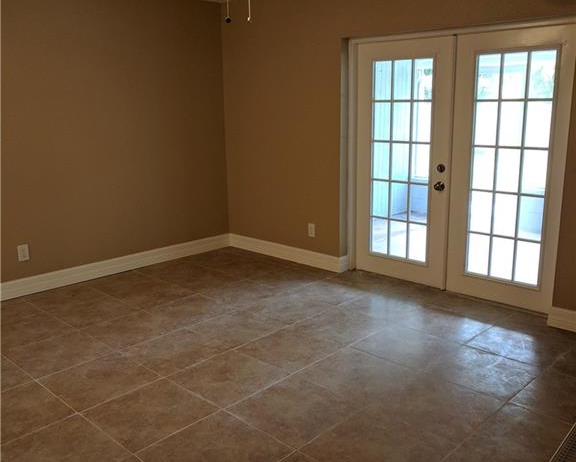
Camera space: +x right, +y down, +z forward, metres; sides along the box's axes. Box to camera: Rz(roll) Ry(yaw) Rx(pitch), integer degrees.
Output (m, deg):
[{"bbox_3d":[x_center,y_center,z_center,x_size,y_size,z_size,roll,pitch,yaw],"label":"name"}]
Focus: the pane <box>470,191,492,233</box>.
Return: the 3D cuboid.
[{"bbox_3d":[1.447,-0.135,4.309,0.163,0.308,0.020,11,17,43],"label":"pane"}]

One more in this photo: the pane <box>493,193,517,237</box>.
[{"bbox_3d":[1.579,-0.109,4.185,0.163,0.308,0.020,11,17,43],"label":"pane"}]

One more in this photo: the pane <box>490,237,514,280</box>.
[{"bbox_3d":[1.583,0.205,4.255,0.163,0.308,0.020,11,17,43],"label":"pane"}]

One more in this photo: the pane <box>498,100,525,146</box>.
[{"bbox_3d":[1.569,-0.747,4.046,0.163,0.308,0.020,11,17,43],"label":"pane"}]

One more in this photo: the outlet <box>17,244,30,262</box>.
[{"bbox_3d":[-2.121,0.179,4.632,0.013,0.122,0.078,11,17,43],"label":"outlet"}]

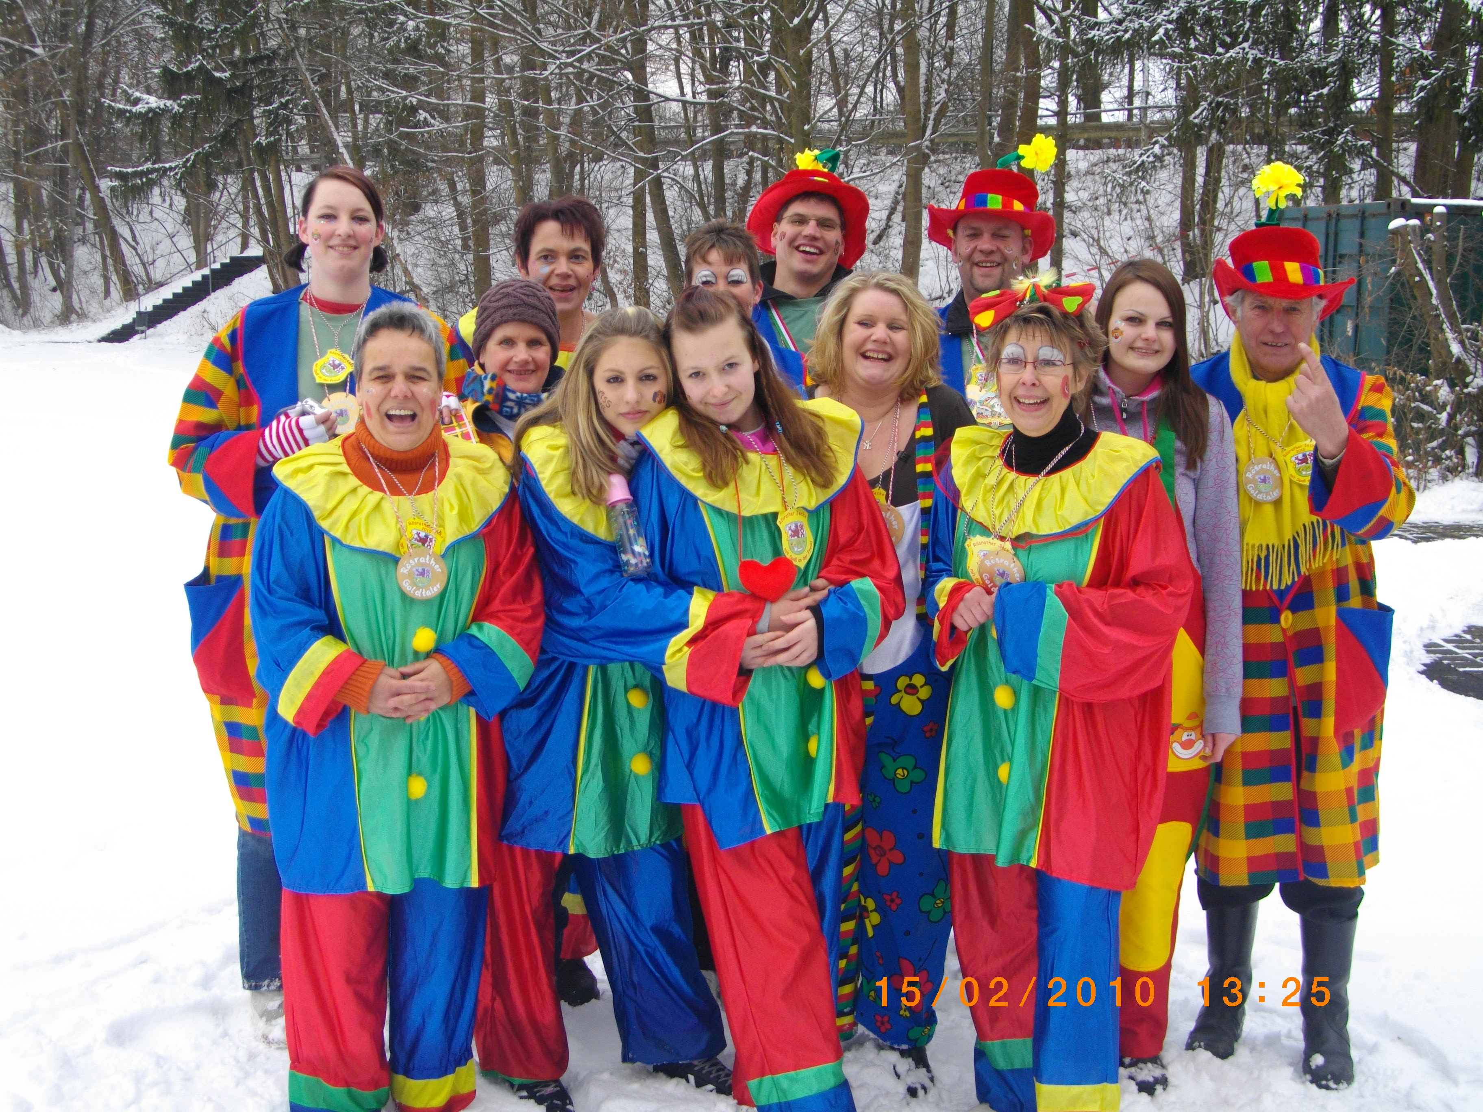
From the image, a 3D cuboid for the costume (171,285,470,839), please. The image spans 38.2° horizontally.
[{"bbox_3d":[-0.882,-0.011,4.526,0.600,1.130,0.420,-1,7,-11],"label":"costume"}]

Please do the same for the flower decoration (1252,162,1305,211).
[{"bbox_3d":[1.043,-0.720,4.163,0.100,0.090,0.075,1,7,5],"label":"flower decoration"}]

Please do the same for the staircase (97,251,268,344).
[{"bbox_3d":[-14.471,-6.693,55.599,1.600,2.200,4.300,6,9,39],"label":"staircase"}]

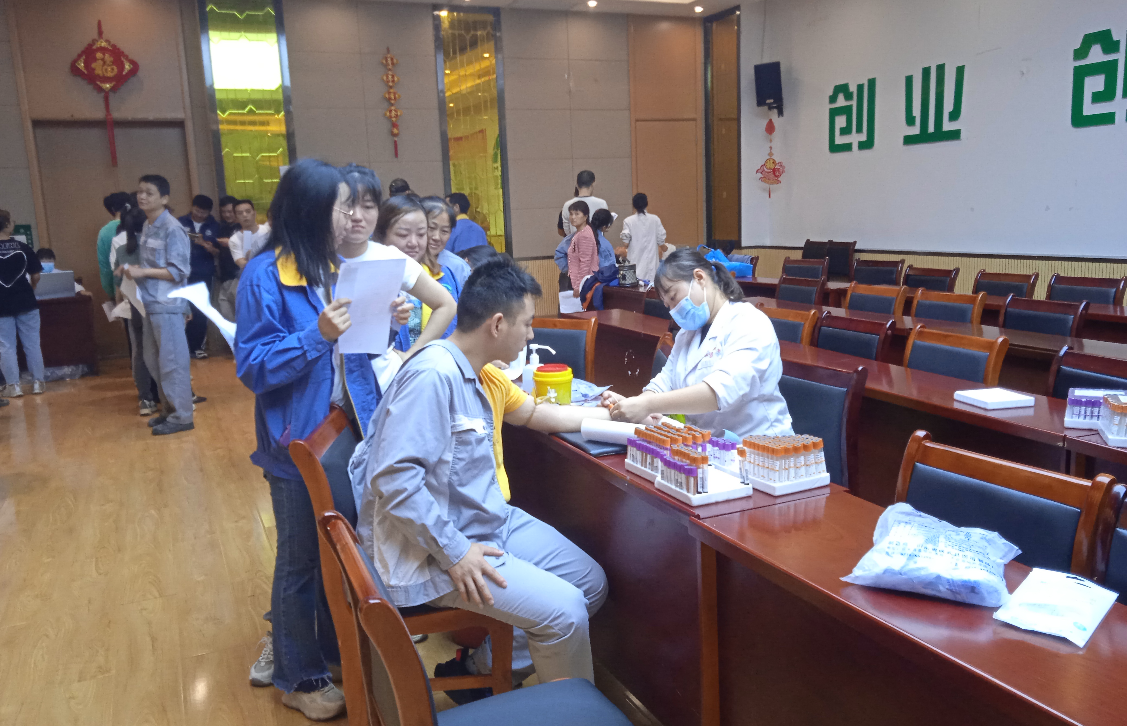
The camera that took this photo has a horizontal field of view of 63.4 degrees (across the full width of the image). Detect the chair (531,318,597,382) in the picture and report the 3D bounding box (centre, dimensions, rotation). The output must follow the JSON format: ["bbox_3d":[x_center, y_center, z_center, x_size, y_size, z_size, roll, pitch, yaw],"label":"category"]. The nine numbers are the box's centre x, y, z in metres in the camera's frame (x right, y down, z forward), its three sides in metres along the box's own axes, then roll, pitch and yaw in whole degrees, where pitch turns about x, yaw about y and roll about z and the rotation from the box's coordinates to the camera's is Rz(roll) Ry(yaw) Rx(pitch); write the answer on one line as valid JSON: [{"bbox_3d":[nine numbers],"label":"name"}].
[{"bbox_3d":[-0.138,0.257,4.275,0.455,0.920,0.550,4,12,34],"label":"chair"}]

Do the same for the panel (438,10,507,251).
[{"bbox_3d":[-1.078,-2.755,11.090,0.686,2.868,0.060,-7,11,-25],"label":"panel"}]

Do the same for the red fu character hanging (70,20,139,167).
[{"bbox_3d":[-4.550,-2.688,9.130,0.619,1.422,0.060,-7,11,-24],"label":"red fu character hanging"}]

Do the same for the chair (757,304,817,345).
[{"bbox_3d":[0.861,0.199,4.348,0.550,0.920,0.455,-7,11,-23],"label":"chair"}]

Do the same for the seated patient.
[{"bbox_3d":[-0.190,0.376,2.609,0.800,1.320,0.680,-2,10,3],"label":"seated patient"}]

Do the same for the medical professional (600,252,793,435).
[{"bbox_3d":[0.478,0.276,3.058,0.680,1.310,0.520,-5,10,-17],"label":"medical professional"}]

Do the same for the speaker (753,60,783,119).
[{"bbox_3d":[2.418,-3.274,10.744,0.290,0.500,0.270,7,22,42],"label":"speaker"}]

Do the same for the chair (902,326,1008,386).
[{"bbox_3d":[1.271,0.347,3.402,0.550,0.920,0.455,-6,11,-21],"label":"chair"}]

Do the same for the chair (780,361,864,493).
[{"bbox_3d":[0.636,0.448,2.988,0.550,0.920,0.455,-7,11,-24],"label":"chair"}]

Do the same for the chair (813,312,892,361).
[{"bbox_3d":[1.062,0.265,3.922,0.550,0.920,0.455,-7,11,-23],"label":"chair"}]

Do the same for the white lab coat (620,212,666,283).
[{"bbox_3d":[0.872,-1.152,9.906,0.510,0.960,0.320,-1,10,7],"label":"white lab coat"}]

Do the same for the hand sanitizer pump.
[{"bbox_3d":[-0.093,0.017,3.390,0.123,0.180,0.078,-1,10,7],"label":"hand sanitizer pump"}]

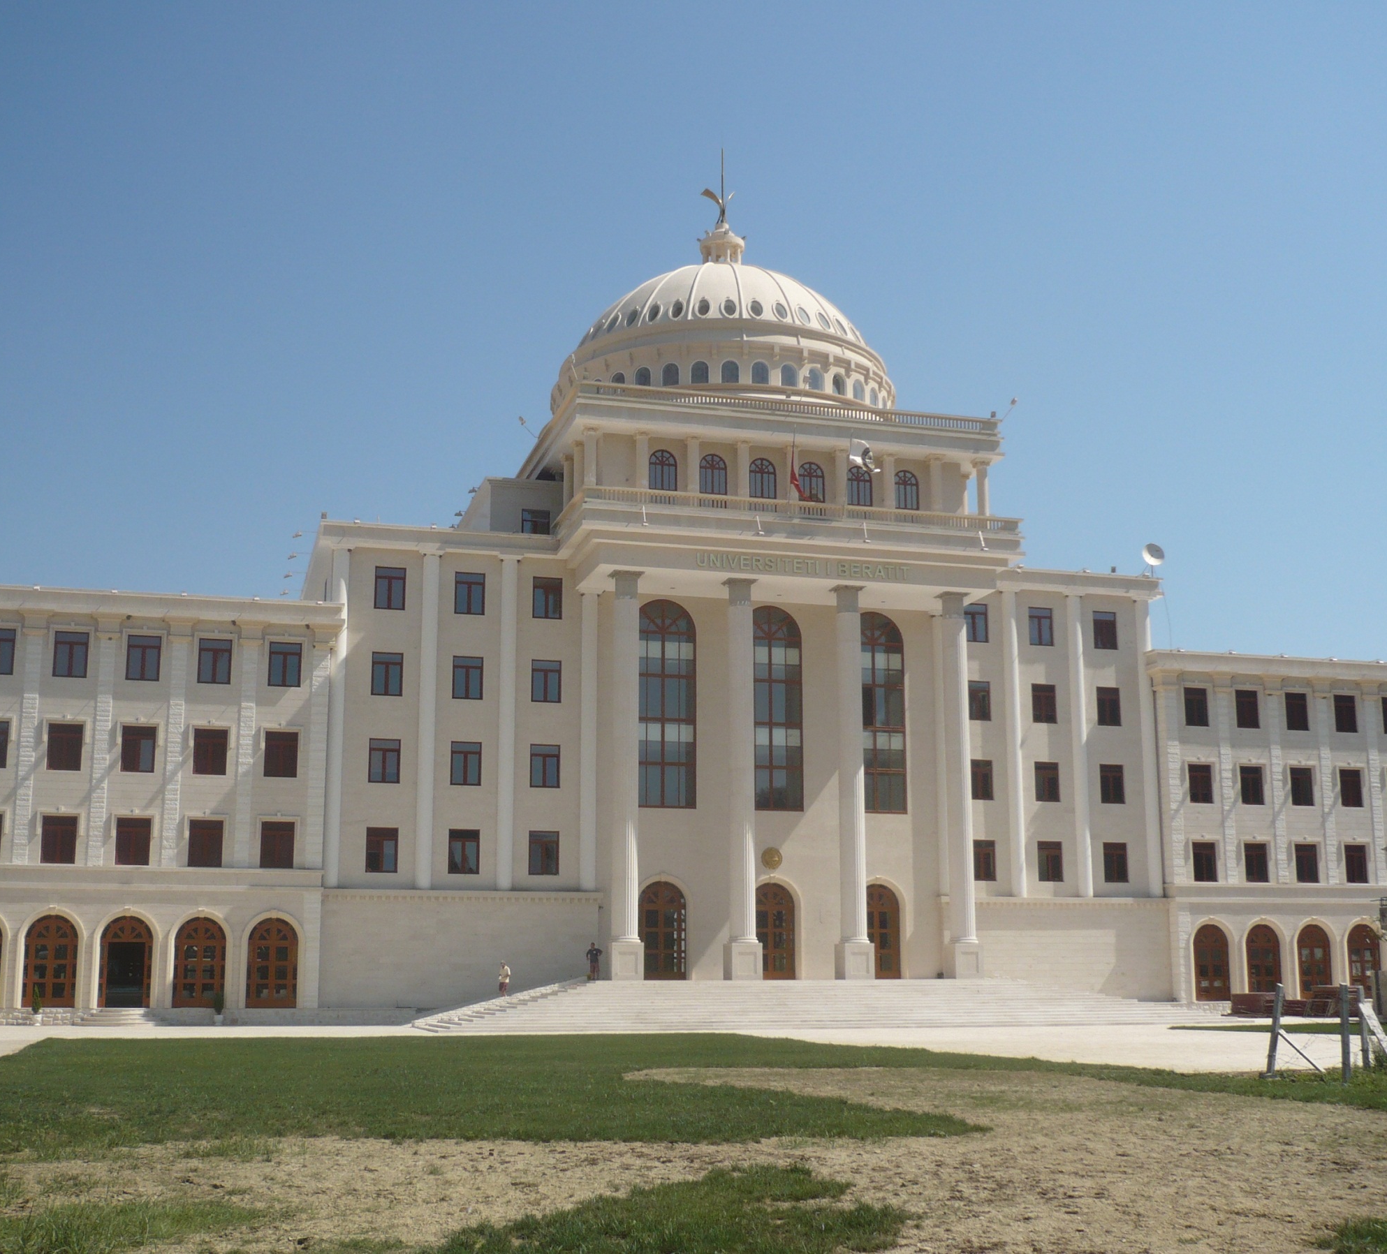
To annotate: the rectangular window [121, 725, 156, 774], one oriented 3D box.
[{"bbox_3d":[-25.810,5.709,78.597,1.490,2.140,0.200,3,-12,-15],"label":"rectangular window"}]

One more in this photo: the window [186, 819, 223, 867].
[{"bbox_3d":[-22.018,9.808,76.375,1.454,2.100,0.180,3,-12,-15],"label":"window"}]

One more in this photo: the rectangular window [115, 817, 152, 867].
[{"bbox_3d":[-25.771,9.882,77.745,1.490,2.140,0.200,3,-12,-15],"label":"rectangular window"}]

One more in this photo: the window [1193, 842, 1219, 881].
[{"bbox_3d":[28.119,12.921,92.936,1.551,2.211,0.200,3,-12,-15],"label":"window"}]

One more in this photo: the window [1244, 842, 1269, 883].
[{"bbox_3d":[31.190,13.011,93.548,1.490,2.140,0.200,3,-12,-15],"label":"window"}]

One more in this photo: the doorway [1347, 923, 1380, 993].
[{"bbox_3d":[36.886,18.375,92.828,2.150,4.050,0.250,3,-12,-15],"label":"doorway"}]

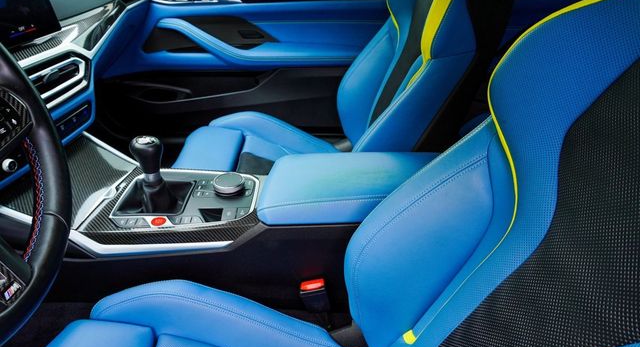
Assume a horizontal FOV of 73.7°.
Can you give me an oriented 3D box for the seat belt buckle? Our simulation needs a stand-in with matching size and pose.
[{"bbox_3d":[-0.007,0.183,0.640,0.040,0.051,0.023,-10,31,6],"label":"seat belt buckle"}]

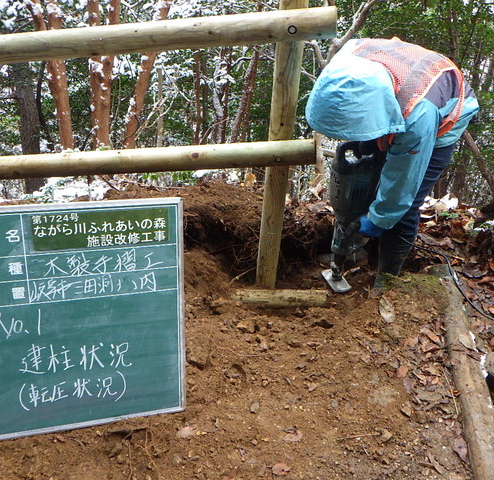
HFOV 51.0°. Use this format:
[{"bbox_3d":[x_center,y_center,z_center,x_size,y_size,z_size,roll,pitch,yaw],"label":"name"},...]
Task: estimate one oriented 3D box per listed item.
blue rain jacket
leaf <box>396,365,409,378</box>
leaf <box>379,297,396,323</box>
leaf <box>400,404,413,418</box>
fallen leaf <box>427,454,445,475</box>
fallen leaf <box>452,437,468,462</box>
[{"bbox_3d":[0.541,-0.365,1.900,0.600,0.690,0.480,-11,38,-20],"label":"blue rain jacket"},{"bbox_3d":[0.485,0.407,1.612,0.034,0.010,0.057,26,41,28],"label":"leaf"},{"bbox_3d":[0.542,0.259,1.978,0.062,0.015,0.116,-5,50,-8],"label":"leaf"},{"bbox_3d":[0.456,0.481,1.468,0.041,0.012,0.045,-19,41,-29],"label":"leaf"},{"bbox_3d":[0.491,0.575,1.338,0.029,0.012,0.061,-10,38,-19],"label":"fallen leaf"},{"bbox_3d":[0.571,0.553,1.377,0.043,0.012,0.075,2,35,-3],"label":"fallen leaf"}]

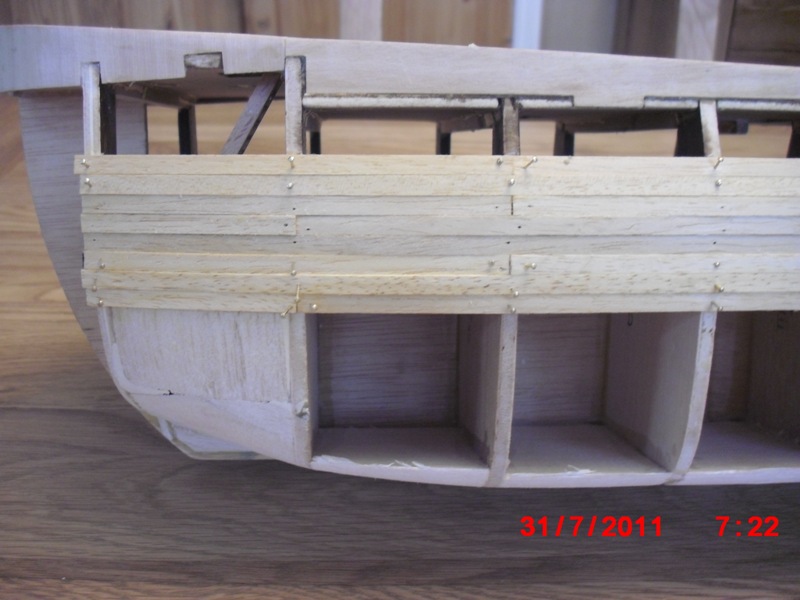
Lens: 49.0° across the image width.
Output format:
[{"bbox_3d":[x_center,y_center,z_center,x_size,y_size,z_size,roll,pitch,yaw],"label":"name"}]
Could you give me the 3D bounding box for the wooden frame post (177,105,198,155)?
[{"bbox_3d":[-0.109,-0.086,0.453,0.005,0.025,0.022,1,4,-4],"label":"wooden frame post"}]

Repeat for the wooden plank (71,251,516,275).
[{"bbox_3d":[-0.032,-0.011,0.266,0.131,0.006,0.003,1,3,5],"label":"wooden plank"}]

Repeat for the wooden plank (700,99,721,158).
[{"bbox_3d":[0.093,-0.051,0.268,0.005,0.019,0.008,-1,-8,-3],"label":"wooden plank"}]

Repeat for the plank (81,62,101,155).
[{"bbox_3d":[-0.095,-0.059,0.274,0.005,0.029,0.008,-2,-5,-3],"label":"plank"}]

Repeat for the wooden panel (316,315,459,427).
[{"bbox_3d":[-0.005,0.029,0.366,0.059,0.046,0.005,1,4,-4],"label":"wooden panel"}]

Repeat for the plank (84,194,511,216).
[{"bbox_3d":[-0.032,-0.029,0.266,0.131,0.006,0.003,1,3,4],"label":"plank"}]

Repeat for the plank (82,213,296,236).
[{"bbox_3d":[-0.064,-0.023,0.267,0.067,0.006,0.002,1,3,6],"label":"plank"}]

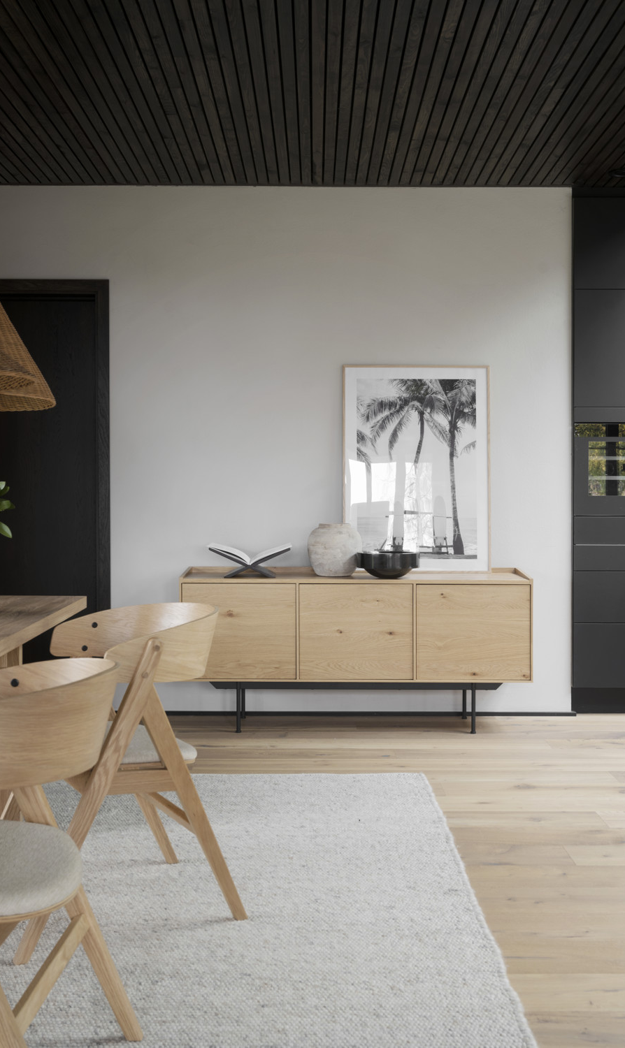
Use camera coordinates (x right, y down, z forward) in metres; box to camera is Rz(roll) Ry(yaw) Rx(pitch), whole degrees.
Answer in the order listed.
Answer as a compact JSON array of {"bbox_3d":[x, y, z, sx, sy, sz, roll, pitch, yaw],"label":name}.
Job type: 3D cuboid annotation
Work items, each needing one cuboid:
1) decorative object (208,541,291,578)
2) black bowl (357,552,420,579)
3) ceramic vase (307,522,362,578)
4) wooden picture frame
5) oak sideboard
[{"bbox_3d":[-0.287,0.171,5.025,0.381,0.151,0.240,0,1,0],"label":"decorative object"},{"bbox_3d":[0.351,0.188,4.984,0.290,0.119,0.278,0,1,0],"label":"black bowl"},{"bbox_3d":[0.106,0.121,5.083,0.256,0.248,0.256,0,1,0],"label":"ceramic vase"},{"bbox_3d":[0.511,-0.266,5.277,0.720,1.020,0.025,0,-2,0],"label":"wooden picture frame"},{"bbox_3d":[0.199,0.586,5.082,1.600,0.736,0.411,0,1,0],"label":"oak sideboard"}]

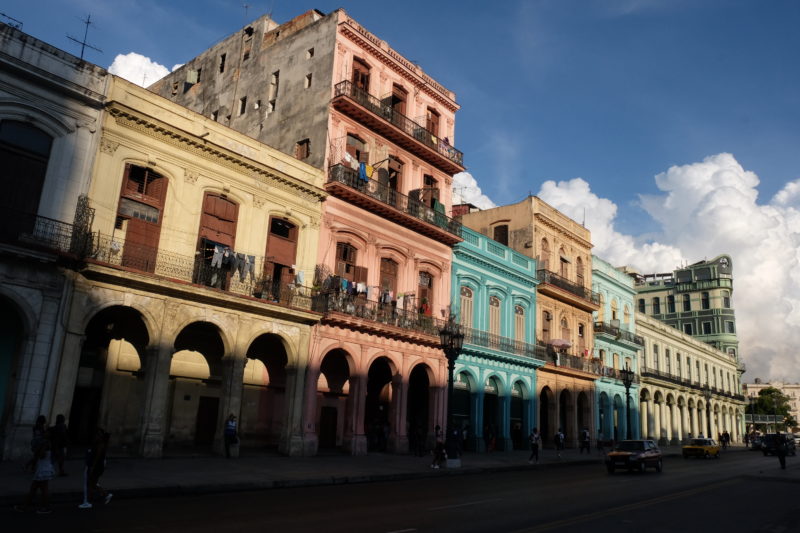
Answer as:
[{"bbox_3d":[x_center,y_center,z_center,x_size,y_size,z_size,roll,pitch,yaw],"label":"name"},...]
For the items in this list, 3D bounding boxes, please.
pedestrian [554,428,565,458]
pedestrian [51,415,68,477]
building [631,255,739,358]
[{"bbox_3d":[9.687,10.738,37.803,0.500,1.700,0.450,-8,-18,39],"label":"pedestrian"},{"bbox_3d":[-9.692,5.111,17.838,0.420,1.680,0.520,-2,-15,21],"label":"pedestrian"},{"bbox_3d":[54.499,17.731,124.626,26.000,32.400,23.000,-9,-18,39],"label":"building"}]

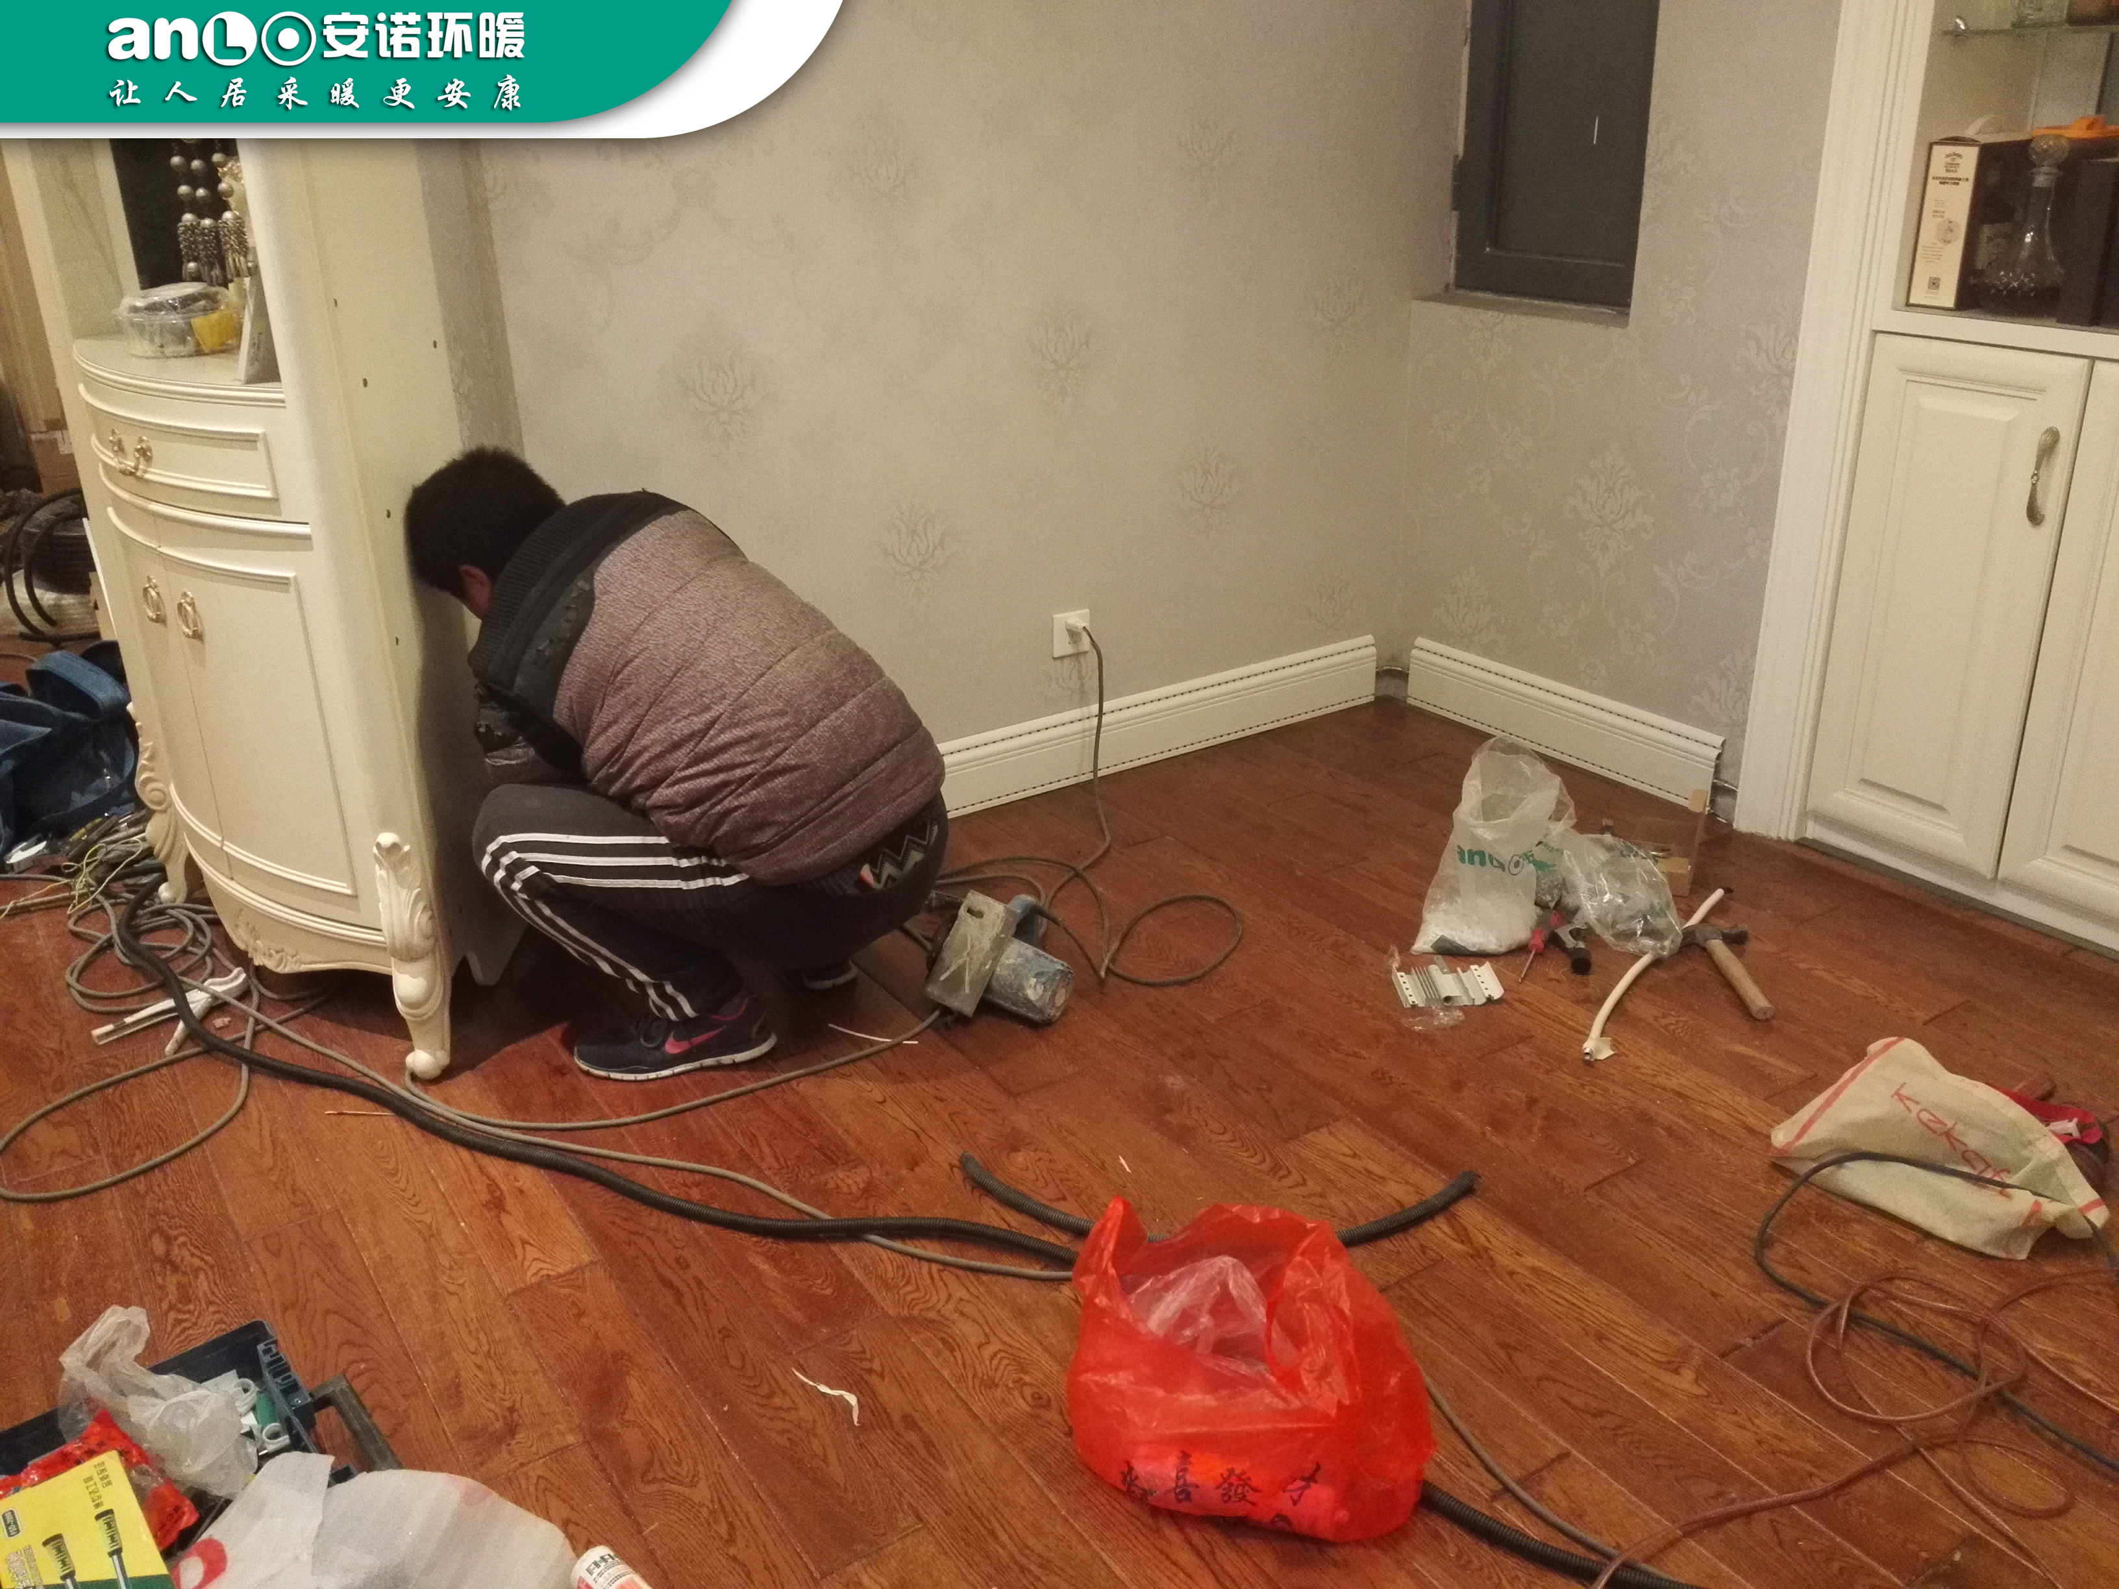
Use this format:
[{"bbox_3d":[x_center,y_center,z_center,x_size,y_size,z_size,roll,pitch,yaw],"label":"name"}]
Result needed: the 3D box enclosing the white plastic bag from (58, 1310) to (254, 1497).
[{"bbox_3d":[-0.897,0.611,1.775,0.160,0.150,0.150,-10,24,-19],"label":"white plastic bag"}]

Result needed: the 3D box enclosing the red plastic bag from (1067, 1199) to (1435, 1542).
[{"bbox_3d":[0.197,0.561,1.821,0.330,0.225,0.260,6,24,20],"label":"red plastic bag"}]

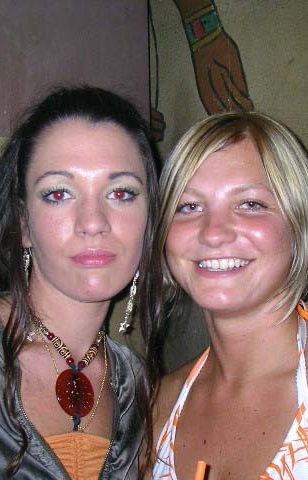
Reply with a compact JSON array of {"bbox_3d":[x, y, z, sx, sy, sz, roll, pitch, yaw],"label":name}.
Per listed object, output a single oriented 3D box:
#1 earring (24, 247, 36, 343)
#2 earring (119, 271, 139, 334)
[{"bbox_3d":[-0.136,0.060,0.770,0.010,0.105,0.005,-2,-2,0],"label":"earring"},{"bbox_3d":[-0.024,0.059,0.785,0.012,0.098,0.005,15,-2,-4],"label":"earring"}]

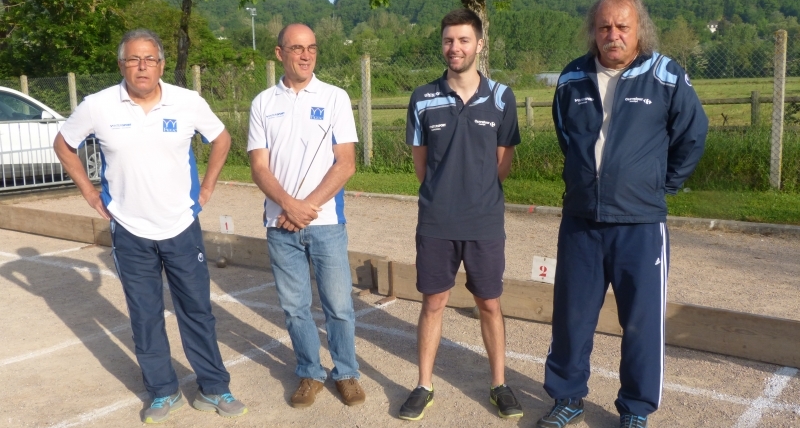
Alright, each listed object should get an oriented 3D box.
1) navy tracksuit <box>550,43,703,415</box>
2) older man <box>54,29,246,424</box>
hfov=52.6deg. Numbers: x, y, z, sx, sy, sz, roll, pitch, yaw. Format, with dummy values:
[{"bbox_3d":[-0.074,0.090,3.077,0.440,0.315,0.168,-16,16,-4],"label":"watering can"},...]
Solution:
[{"bbox_3d":[0.928,0.102,3.358,0.600,1.509,0.420,4,10,31],"label":"navy tracksuit"},{"bbox_3d":[-1.118,0.053,3.664,0.820,1.734,0.400,-3,9,-12],"label":"older man"}]

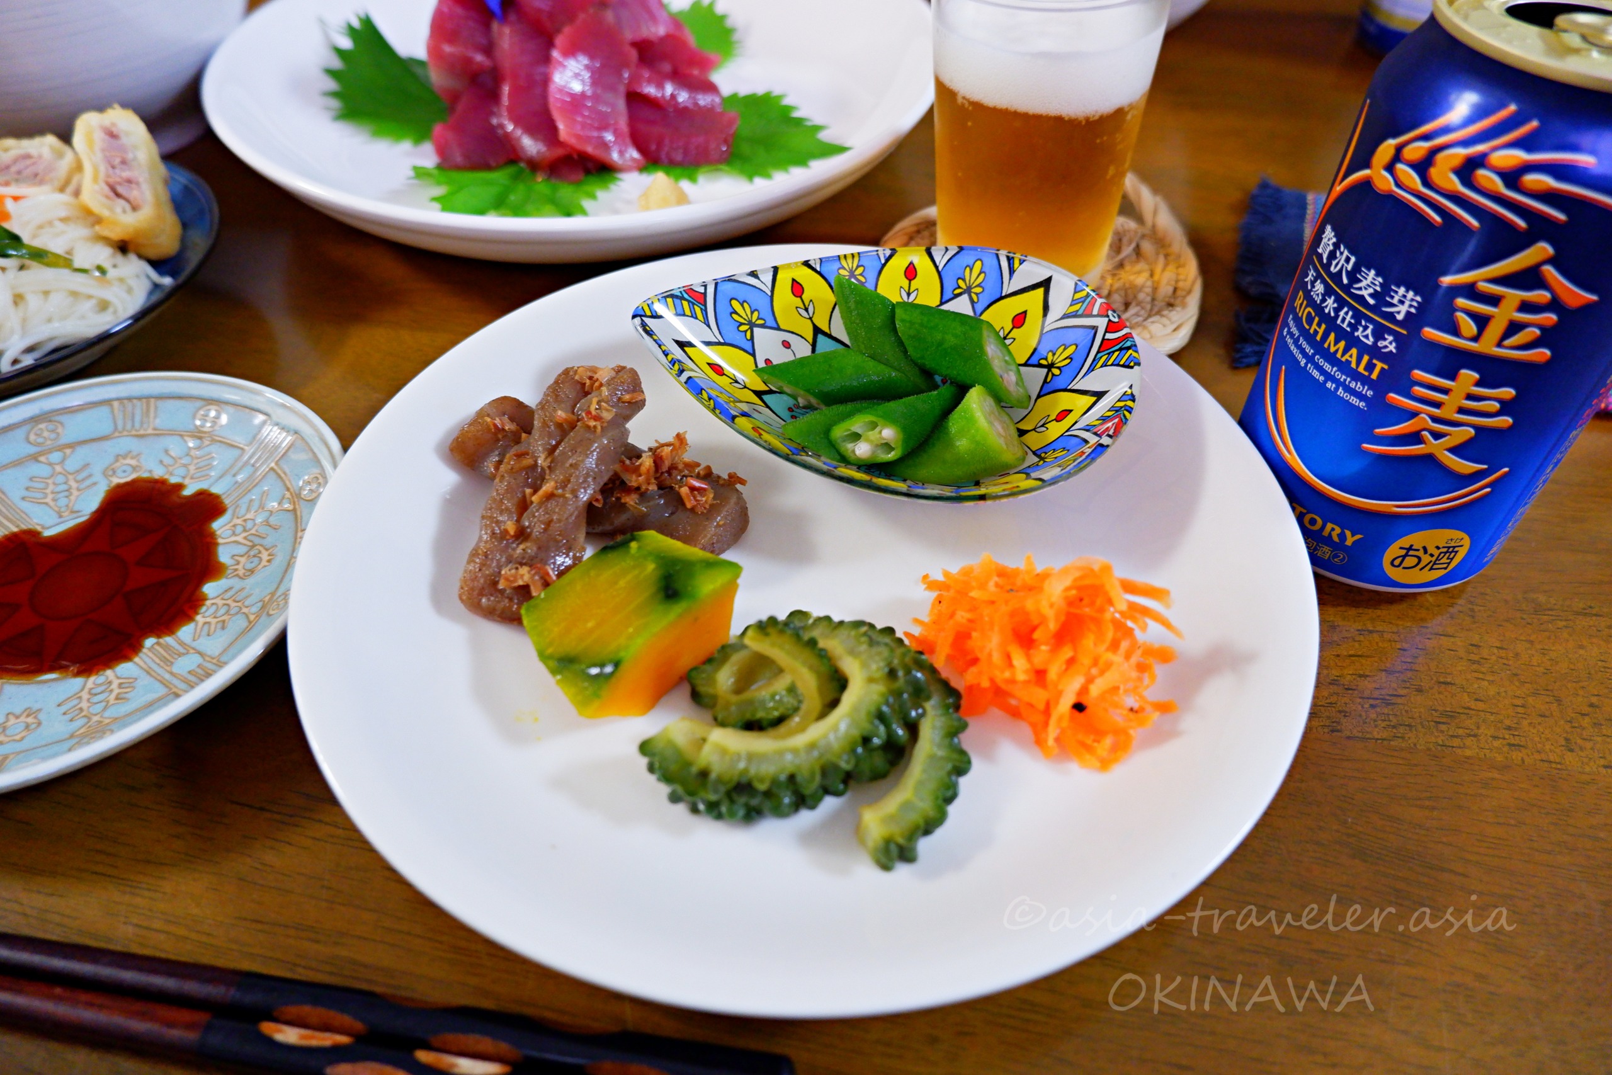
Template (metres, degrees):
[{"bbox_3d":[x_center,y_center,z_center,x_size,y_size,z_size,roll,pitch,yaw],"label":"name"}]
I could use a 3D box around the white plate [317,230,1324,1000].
[{"bbox_3d":[0.000,0.002,0.243,0.222,0.025,0.222,0,47,0],"label":"white plate"}]

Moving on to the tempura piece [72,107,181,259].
[{"bbox_3d":[-0.204,-0.106,0.310,0.022,0.039,0.024,-26,11,-18],"label":"tempura piece"}]

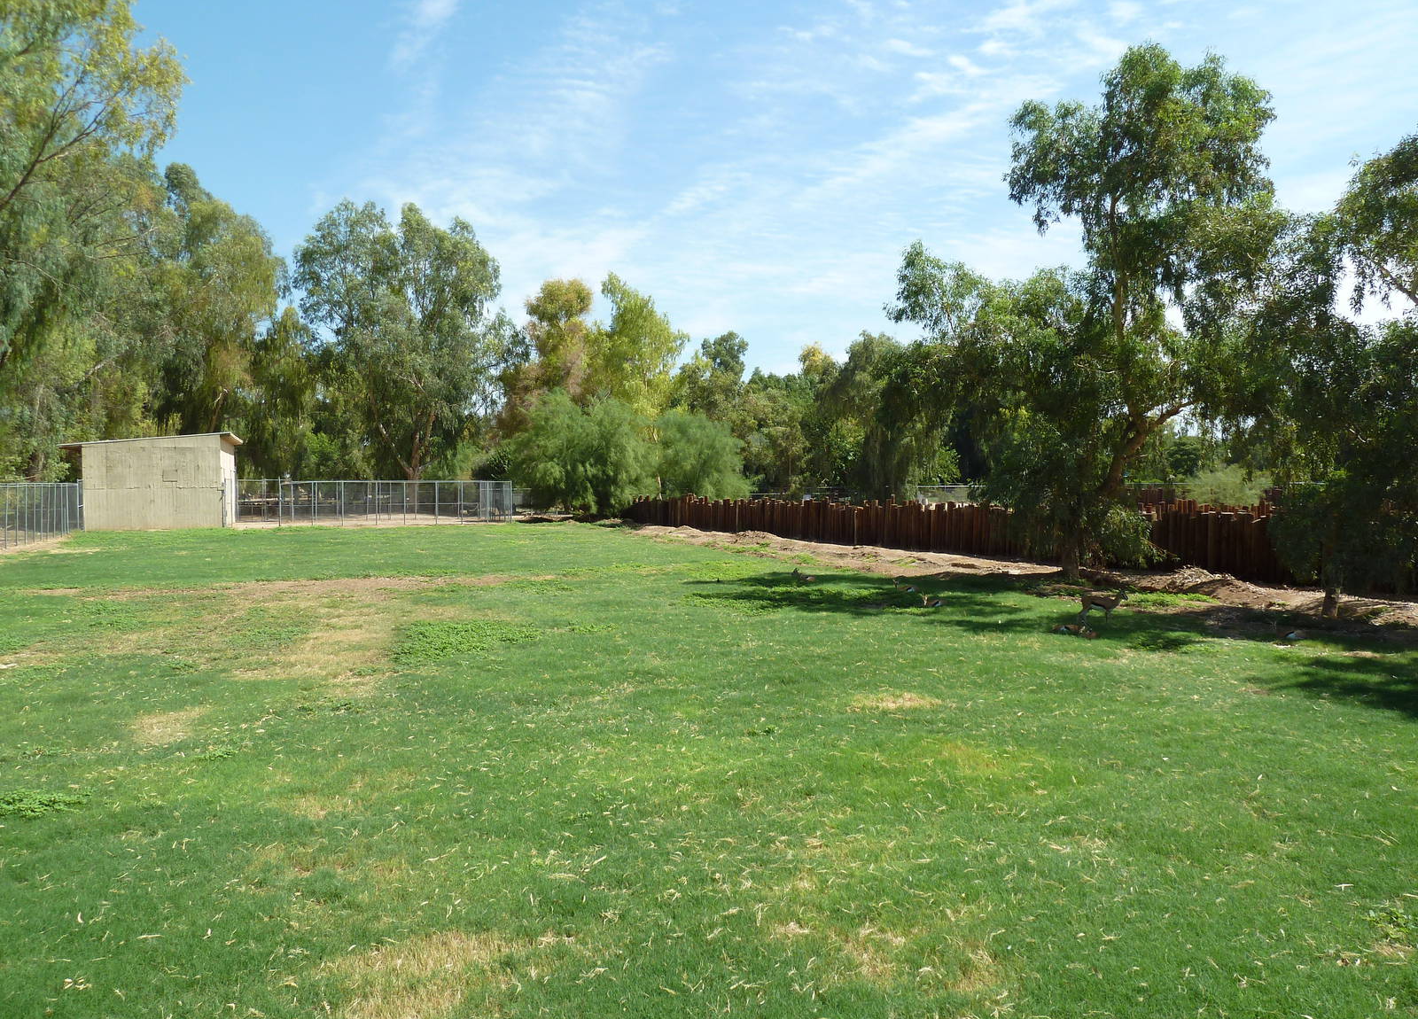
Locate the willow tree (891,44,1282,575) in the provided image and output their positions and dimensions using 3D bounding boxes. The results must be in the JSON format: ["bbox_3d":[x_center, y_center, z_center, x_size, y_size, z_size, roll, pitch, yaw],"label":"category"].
[{"bbox_3d":[8.914,-4.687,24.200,9.200,12.591,8.300,0,2,0],"label":"willow tree"}]

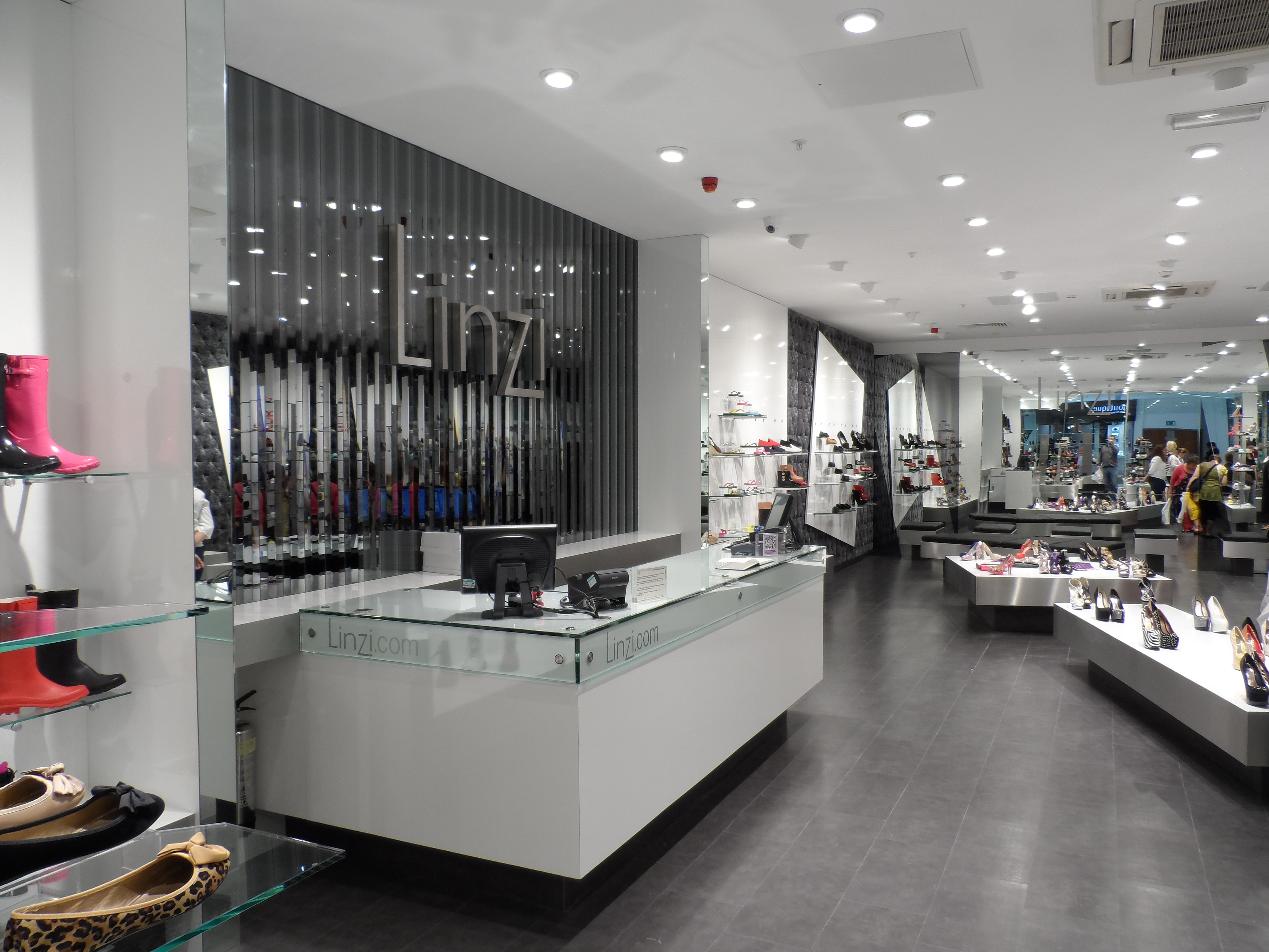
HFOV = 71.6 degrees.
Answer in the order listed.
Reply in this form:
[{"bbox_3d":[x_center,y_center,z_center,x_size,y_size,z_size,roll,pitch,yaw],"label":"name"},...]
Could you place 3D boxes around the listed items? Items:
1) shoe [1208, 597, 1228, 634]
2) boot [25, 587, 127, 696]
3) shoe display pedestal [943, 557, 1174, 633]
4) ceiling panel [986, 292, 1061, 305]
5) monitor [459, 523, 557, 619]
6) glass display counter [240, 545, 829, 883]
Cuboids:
[{"bbox_3d":[3.757,0.896,5.671,0.085,0.190,0.210,1,2,23],"label":"shoe"},{"bbox_3d":[-1.818,0.561,2.871,0.275,0.360,0.110,-1,2,-32],"label":"boot"},{"bbox_3d":[3.871,1.107,8.247,1.590,0.510,1.460,0,2,8],"label":"shoe display pedestal"},{"bbox_3d":[4.178,-1.901,9.447,0.660,0.020,0.630,1,2,28],"label":"ceiling panel"},{"bbox_3d":[-0.486,0.359,3.414,0.375,0.335,0.200,-1,2,-14],"label":"monitor"},{"bbox_3d":[-0.152,0.991,4.620,1.440,1.020,3.020,1,2,27],"label":"glass display counter"}]

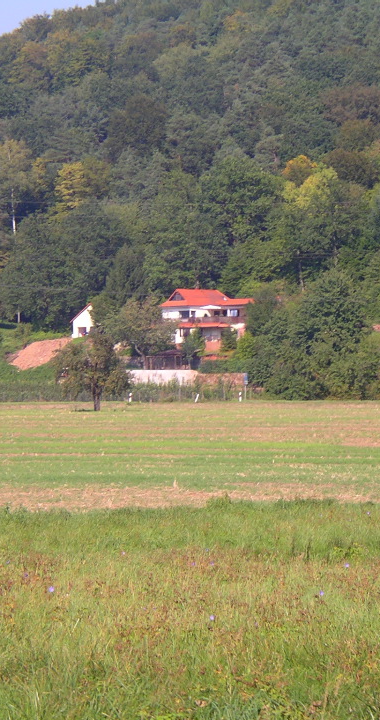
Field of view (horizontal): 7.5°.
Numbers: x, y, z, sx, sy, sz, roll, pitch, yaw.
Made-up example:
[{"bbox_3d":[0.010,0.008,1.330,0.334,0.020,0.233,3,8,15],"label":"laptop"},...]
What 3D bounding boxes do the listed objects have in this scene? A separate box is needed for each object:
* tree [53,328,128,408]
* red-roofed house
[{"bbox_3d":[-7.240,0.724,212.000,5.400,6.100,5.300,0,0,0],"label":"tree"},{"bbox_3d":[2.336,-5.273,385.000,11.000,8.500,9.500,0,0,-18],"label":"red-roofed house"}]

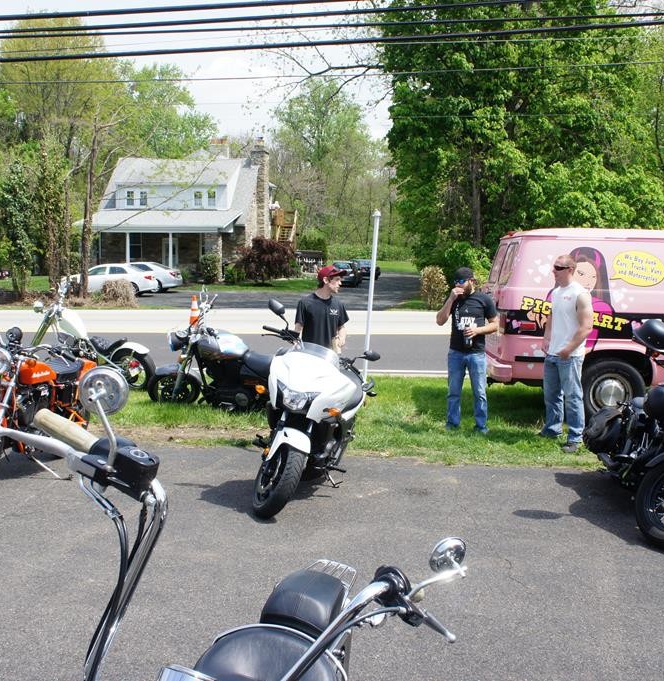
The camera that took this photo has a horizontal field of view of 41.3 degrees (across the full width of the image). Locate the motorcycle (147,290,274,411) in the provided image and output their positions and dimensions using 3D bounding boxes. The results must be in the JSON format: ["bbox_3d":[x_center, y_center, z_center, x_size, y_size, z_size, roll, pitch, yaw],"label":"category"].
[{"bbox_3d":[-0.950,0.170,9.750,2.150,1.380,0.820,0,5,-5],"label":"motorcycle"}]

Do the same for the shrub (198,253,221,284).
[{"bbox_3d":[-6.470,-3.800,46.500,1.200,1.700,1.200,0,5,0],"label":"shrub"}]

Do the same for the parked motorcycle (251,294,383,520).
[{"bbox_3d":[-0.101,0.488,7.107,0.900,1.360,2.200,2,6,16],"label":"parked motorcycle"}]

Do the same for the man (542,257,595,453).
[{"bbox_3d":[2.230,0.100,8.350,0.330,1.820,0.500,-3,6,-35],"label":"man"}]

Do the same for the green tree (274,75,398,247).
[{"bbox_3d":[0.278,-17.030,89.161,12.500,18.000,12.000,1,5,0],"label":"green tree"}]

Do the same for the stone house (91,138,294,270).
[{"bbox_3d":[-9.100,-8.000,54.000,10.000,8.600,11.000,1,5,6],"label":"stone house"}]

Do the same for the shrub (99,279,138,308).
[{"bbox_3d":[-7.100,-1.560,29.300,1.300,1.000,1.200,0,5,0],"label":"shrub"}]

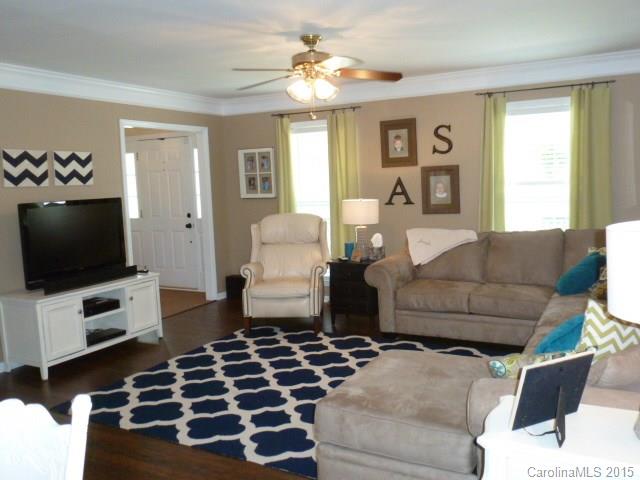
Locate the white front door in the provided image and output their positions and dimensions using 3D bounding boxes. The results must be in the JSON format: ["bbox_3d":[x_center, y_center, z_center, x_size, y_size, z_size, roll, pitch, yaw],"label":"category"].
[{"bbox_3d":[-2.090,-0.365,7.097,1.380,2.120,0.140,1,8,26],"label":"white front door"}]

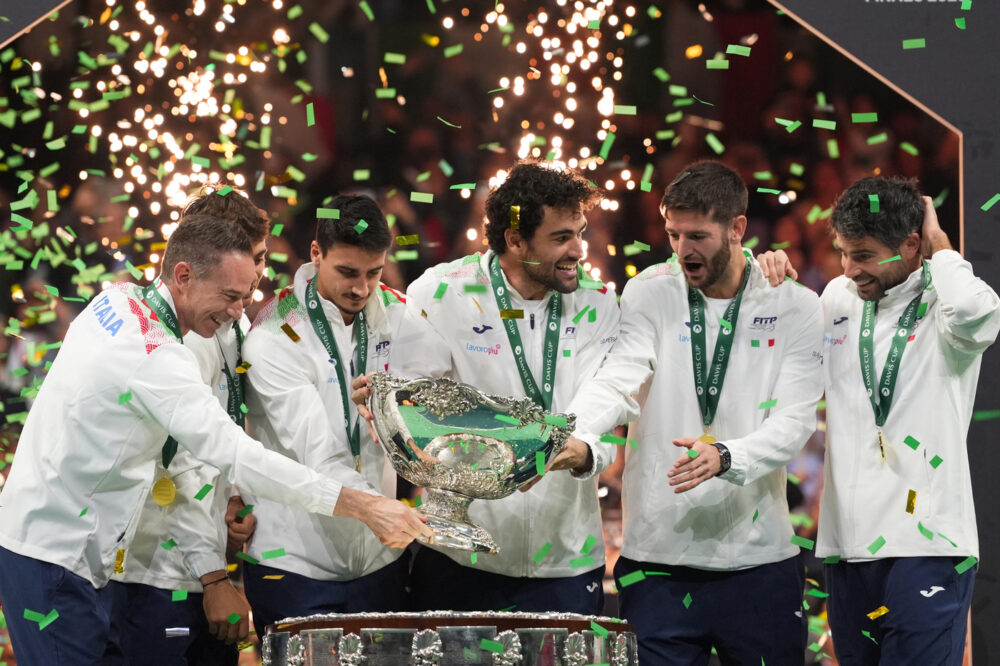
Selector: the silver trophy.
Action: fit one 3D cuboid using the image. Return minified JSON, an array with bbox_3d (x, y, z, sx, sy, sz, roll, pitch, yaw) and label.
[{"bbox_3d":[-0.063,0.280,9.750,0.455,0.335,0.455,11,3,0],"label":"silver trophy"}]

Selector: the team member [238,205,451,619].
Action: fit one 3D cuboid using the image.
[{"bbox_3d":[-0.346,0.612,10.030,0.490,1.830,0.470,2,-6,-20],"label":"team member"}]

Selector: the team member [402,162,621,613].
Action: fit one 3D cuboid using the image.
[{"bbox_3d":[0.030,0.569,10.080,0.510,1.900,0.400,1,-6,-12],"label":"team member"}]

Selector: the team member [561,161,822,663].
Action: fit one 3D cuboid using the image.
[{"bbox_3d":[0.425,0.566,9.970,0.580,1.890,0.520,0,-5,0],"label":"team member"}]

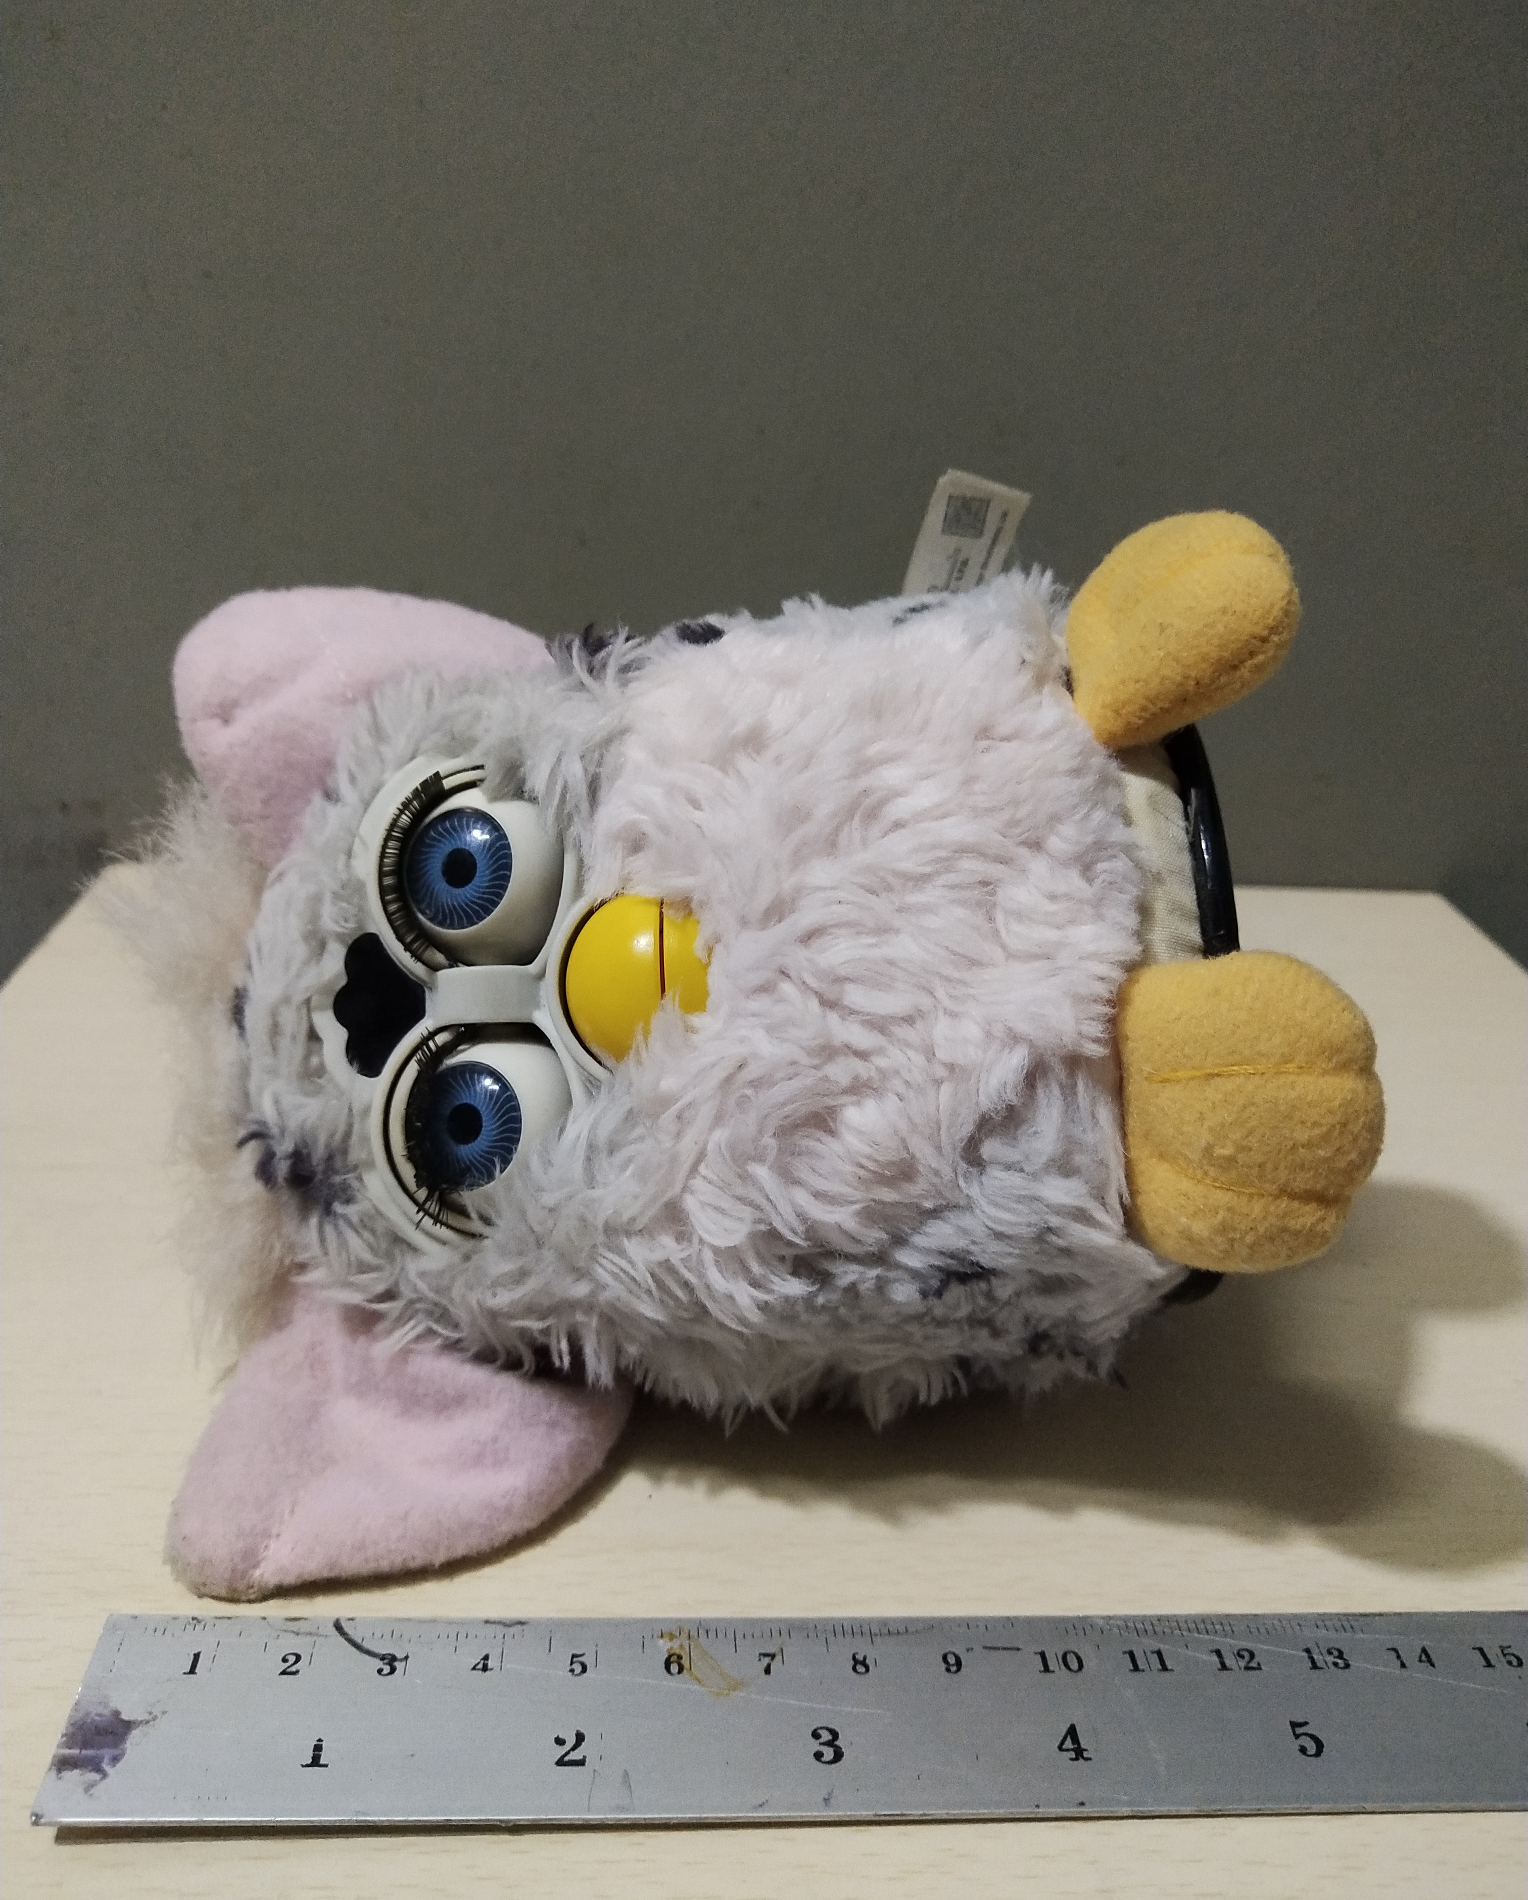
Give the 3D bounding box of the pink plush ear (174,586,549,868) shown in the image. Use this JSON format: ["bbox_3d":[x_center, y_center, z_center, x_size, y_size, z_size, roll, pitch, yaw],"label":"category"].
[{"bbox_3d":[-0.050,-0.030,0.233,0.055,0.037,0.018,-9,4,-27],"label":"pink plush ear"}]

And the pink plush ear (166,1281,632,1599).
[{"bbox_3d":[-0.043,0.054,0.210,0.057,0.019,0.037,-5,57,-30],"label":"pink plush ear"}]

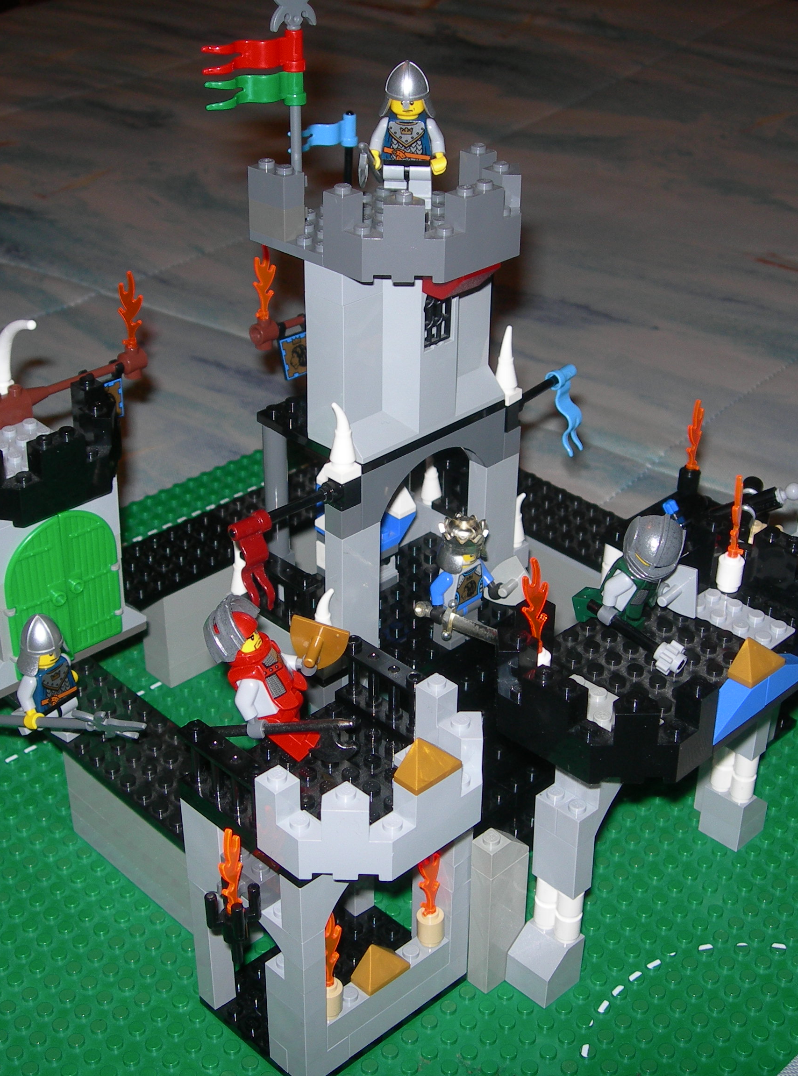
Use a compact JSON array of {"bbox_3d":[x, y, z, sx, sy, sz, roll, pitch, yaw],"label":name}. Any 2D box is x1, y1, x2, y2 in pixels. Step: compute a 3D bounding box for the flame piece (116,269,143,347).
[{"bbox_3d":[-0.091,-0.077,0.530,0.009,0.029,0.004,0,32,0],"label":"flame piece"}]

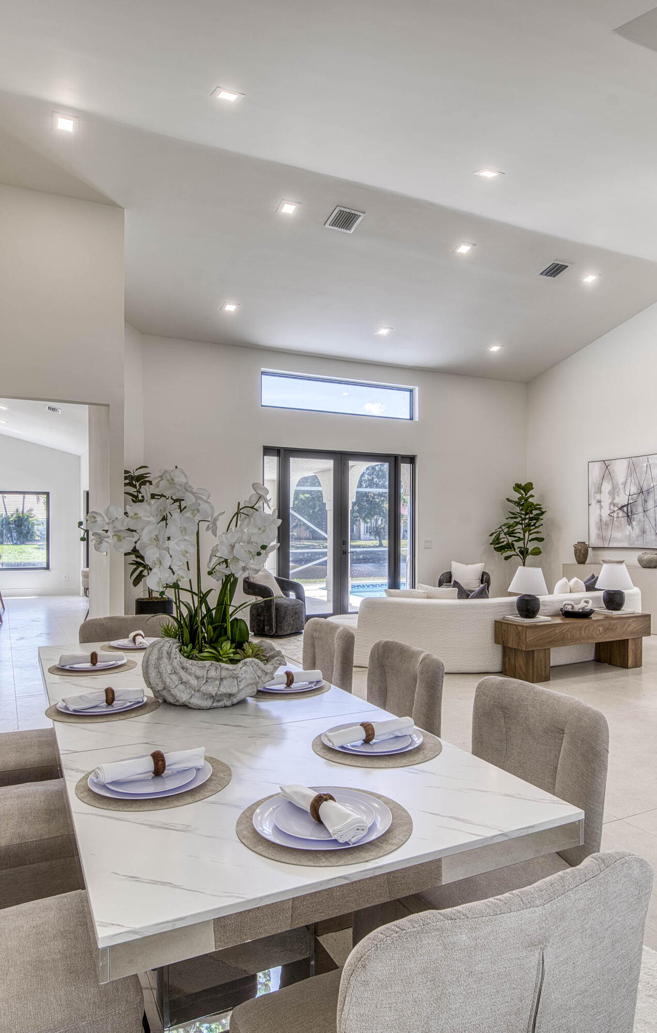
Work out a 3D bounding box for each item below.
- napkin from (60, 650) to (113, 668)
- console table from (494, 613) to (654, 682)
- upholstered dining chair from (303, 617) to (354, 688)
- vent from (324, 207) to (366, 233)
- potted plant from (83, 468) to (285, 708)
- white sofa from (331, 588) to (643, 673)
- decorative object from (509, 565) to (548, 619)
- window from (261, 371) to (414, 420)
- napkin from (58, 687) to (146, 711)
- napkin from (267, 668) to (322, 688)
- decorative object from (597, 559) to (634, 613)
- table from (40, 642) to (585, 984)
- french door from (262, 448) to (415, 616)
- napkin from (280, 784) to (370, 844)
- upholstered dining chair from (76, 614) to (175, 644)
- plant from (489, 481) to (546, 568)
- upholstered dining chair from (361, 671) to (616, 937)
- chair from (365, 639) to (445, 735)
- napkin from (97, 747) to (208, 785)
[{"bbox_3d":[-1.036,0.626,2.828,0.270,0.055,0.065,0,-1,-20],"label":"napkin"},{"bbox_3d":[2.345,1.220,6.138,1.610,0.505,0.385,1,-1,-26],"label":"console table"},{"bbox_3d":[-0.232,0.974,3.032,0.570,0.895,0.480,0,-1,-26],"label":"upholstered dining chair"},{"bbox_3d":[0.168,-3.041,6.599,0.325,0.030,0.325,0,-14,-26],"label":"vent"},{"bbox_3d":[-0.493,0.236,2.219,0.620,0.785,0.470,1,-1,-26],"label":"potted plant"},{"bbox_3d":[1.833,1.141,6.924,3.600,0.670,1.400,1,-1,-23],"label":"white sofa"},{"bbox_3d":[1.817,0.679,5.878,0.350,0.475,0.350,0,-1,0],"label":"decorative object"},{"bbox_3d":[0.202,-1.719,9.361,2.500,0.500,0.120,1,-1,-26],"label":"window"},{"bbox_3d":[-0.758,0.619,2.184,0.260,0.055,0.065,0,-1,-26],"label":"napkin"},{"bbox_3d":[-0.155,0.622,2.477,0.270,0.055,0.065,0,-1,-26],"label":"napkin"},{"bbox_3d":[2.827,0.694,6.376,0.350,0.480,0.350,1,-1,-26],"label":"decorative object"},{"bbox_3d":[-0.457,1.034,2.335,1.005,0.760,2.550,0,-1,-26],"label":"table"},{"bbox_3d":[0.198,0.274,9.334,2.500,2.430,0.120,1,-1,-26],"label":"french door"},{"bbox_3d":[-0.011,0.575,1.273,0.070,0.050,0.205,1,-1,-38],"label":"napkin"},{"bbox_3d":[-0.942,0.947,3.175,0.520,0.890,0.620,1,-1,-26],"label":"upholstered dining chair"},{"bbox_3d":[2.967,0.482,10.040,0.840,1.980,0.800,0,-1,19],"label":"plant"},{"bbox_3d":[0.414,0.970,1.839,0.570,0.900,0.470,1,-1,-26],"label":"upholstered dining chair"},{"bbox_3d":[0.095,0.973,2.491,0.570,0.900,0.470,1,-1,-26],"label":"chair"},{"bbox_3d":[-0.437,0.613,1.587,0.260,0.055,0.065,0,-1,-26],"label":"napkin"}]

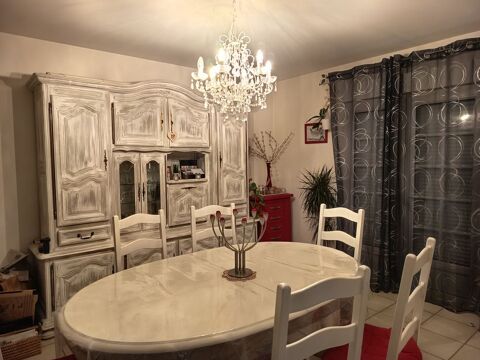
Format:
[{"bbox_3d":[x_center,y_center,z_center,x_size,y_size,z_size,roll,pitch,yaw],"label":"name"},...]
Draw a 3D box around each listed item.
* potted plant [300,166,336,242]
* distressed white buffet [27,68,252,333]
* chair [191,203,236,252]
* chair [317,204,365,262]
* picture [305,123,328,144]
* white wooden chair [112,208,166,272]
[{"bbox_3d":[0.942,0.492,3.970,0.440,1.320,0.440,-4,5,-39],"label":"potted plant"},{"bbox_3d":[-0.814,0.128,3.507,2.351,2.145,0.456,-4,5,-39],"label":"distressed white buffet"},{"bbox_3d":[-0.143,0.736,2.882,0.450,1.000,0.490,-2,4,-26],"label":"chair"},{"bbox_3d":[0.684,0.737,2.744,0.490,1.000,0.450,-3,5,-36],"label":"chair"},{"bbox_3d":[0.954,-0.597,4.230,0.025,0.257,0.362,-4,5,-39],"label":"picture"},{"bbox_3d":[-0.642,0.765,2.527,0.450,1.000,0.490,-4,5,-43],"label":"white wooden chair"}]

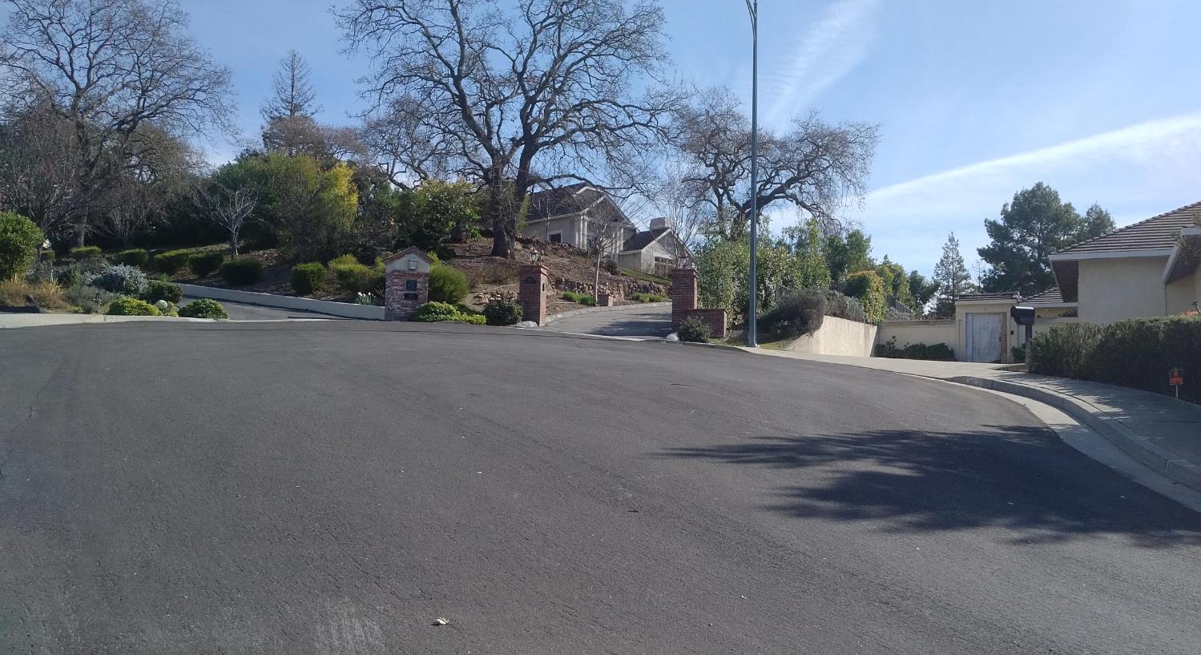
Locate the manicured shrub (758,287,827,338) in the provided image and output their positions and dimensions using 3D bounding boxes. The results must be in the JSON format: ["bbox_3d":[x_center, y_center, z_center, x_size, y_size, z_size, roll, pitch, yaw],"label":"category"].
[{"bbox_3d":[5.618,-0.383,27.300,1.850,1.500,1.700,0,-2,12],"label":"manicured shrub"}]

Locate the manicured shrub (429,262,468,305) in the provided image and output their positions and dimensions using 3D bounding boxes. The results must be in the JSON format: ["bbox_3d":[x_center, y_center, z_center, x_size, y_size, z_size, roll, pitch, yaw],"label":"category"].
[{"bbox_3d":[-4.425,-1.256,26.700,1.300,1.250,1.250,1,-2,-12],"label":"manicured shrub"}]

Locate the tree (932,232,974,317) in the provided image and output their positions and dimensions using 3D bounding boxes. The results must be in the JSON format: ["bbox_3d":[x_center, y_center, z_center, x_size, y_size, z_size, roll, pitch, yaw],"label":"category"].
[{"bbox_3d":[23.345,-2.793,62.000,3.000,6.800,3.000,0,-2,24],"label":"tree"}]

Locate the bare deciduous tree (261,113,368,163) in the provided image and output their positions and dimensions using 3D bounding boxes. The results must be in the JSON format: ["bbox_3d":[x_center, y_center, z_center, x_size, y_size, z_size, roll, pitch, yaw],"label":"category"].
[{"bbox_3d":[-15.960,-8.172,52.000,5.700,7.400,5.400,1,-1,0],"label":"bare deciduous tree"}]

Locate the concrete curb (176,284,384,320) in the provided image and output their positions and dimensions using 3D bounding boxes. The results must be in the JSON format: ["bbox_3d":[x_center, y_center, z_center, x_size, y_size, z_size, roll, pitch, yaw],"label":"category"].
[{"bbox_3d":[-9.660,-0.796,27.600,9.099,0.400,0.250,6,1,32],"label":"concrete curb"}]

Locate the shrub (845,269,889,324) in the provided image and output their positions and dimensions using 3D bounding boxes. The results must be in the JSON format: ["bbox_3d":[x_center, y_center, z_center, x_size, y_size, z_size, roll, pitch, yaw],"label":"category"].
[{"bbox_3d":[10.269,-1.181,36.300,1.600,2.050,1.600,0,-2,26],"label":"shrub"}]

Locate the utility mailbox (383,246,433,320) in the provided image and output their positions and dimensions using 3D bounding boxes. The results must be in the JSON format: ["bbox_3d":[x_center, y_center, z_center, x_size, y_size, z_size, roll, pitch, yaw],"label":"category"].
[{"bbox_3d":[-5.194,-1.203,25.300,1.150,1.950,0.900,2,-2,-25],"label":"utility mailbox"}]

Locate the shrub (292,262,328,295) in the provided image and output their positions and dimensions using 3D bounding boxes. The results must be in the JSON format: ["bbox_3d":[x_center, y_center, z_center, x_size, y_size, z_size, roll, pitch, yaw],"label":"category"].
[{"bbox_3d":[-8.568,-1.450,27.600,1.050,0.960,1.050,1,-2,-16],"label":"shrub"}]

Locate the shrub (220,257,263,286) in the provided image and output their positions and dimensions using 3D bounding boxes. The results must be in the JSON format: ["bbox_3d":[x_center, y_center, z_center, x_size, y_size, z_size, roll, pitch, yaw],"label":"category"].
[{"bbox_3d":[-10.931,-1.697,28.500,1.270,0.920,1.250,1,0,0],"label":"shrub"}]

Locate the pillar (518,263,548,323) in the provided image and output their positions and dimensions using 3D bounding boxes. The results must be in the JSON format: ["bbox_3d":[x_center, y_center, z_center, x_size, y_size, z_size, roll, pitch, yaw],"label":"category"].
[{"bbox_3d":[-1.876,-0.913,26.200,0.610,1.660,0.610,0,-2,15],"label":"pillar"}]

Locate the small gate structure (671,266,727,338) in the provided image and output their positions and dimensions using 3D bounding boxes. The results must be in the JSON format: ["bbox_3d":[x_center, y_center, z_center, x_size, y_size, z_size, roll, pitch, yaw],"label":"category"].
[{"bbox_3d":[2.524,-0.613,24.000,1.360,1.750,0.620,1,-1,-6],"label":"small gate structure"}]

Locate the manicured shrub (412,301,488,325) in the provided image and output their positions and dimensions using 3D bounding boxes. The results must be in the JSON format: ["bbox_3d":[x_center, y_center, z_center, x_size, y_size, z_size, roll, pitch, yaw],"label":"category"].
[{"bbox_3d":[-3.914,-0.400,24.200,1.880,0.590,1.100,1,0,0],"label":"manicured shrub"}]

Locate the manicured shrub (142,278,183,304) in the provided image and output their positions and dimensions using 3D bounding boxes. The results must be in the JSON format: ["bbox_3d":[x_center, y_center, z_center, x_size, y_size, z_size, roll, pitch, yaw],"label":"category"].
[{"bbox_3d":[-10.885,-0.886,23.300,1.000,0.650,0.950,1,-2,-22],"label":"manicured shrub"}]

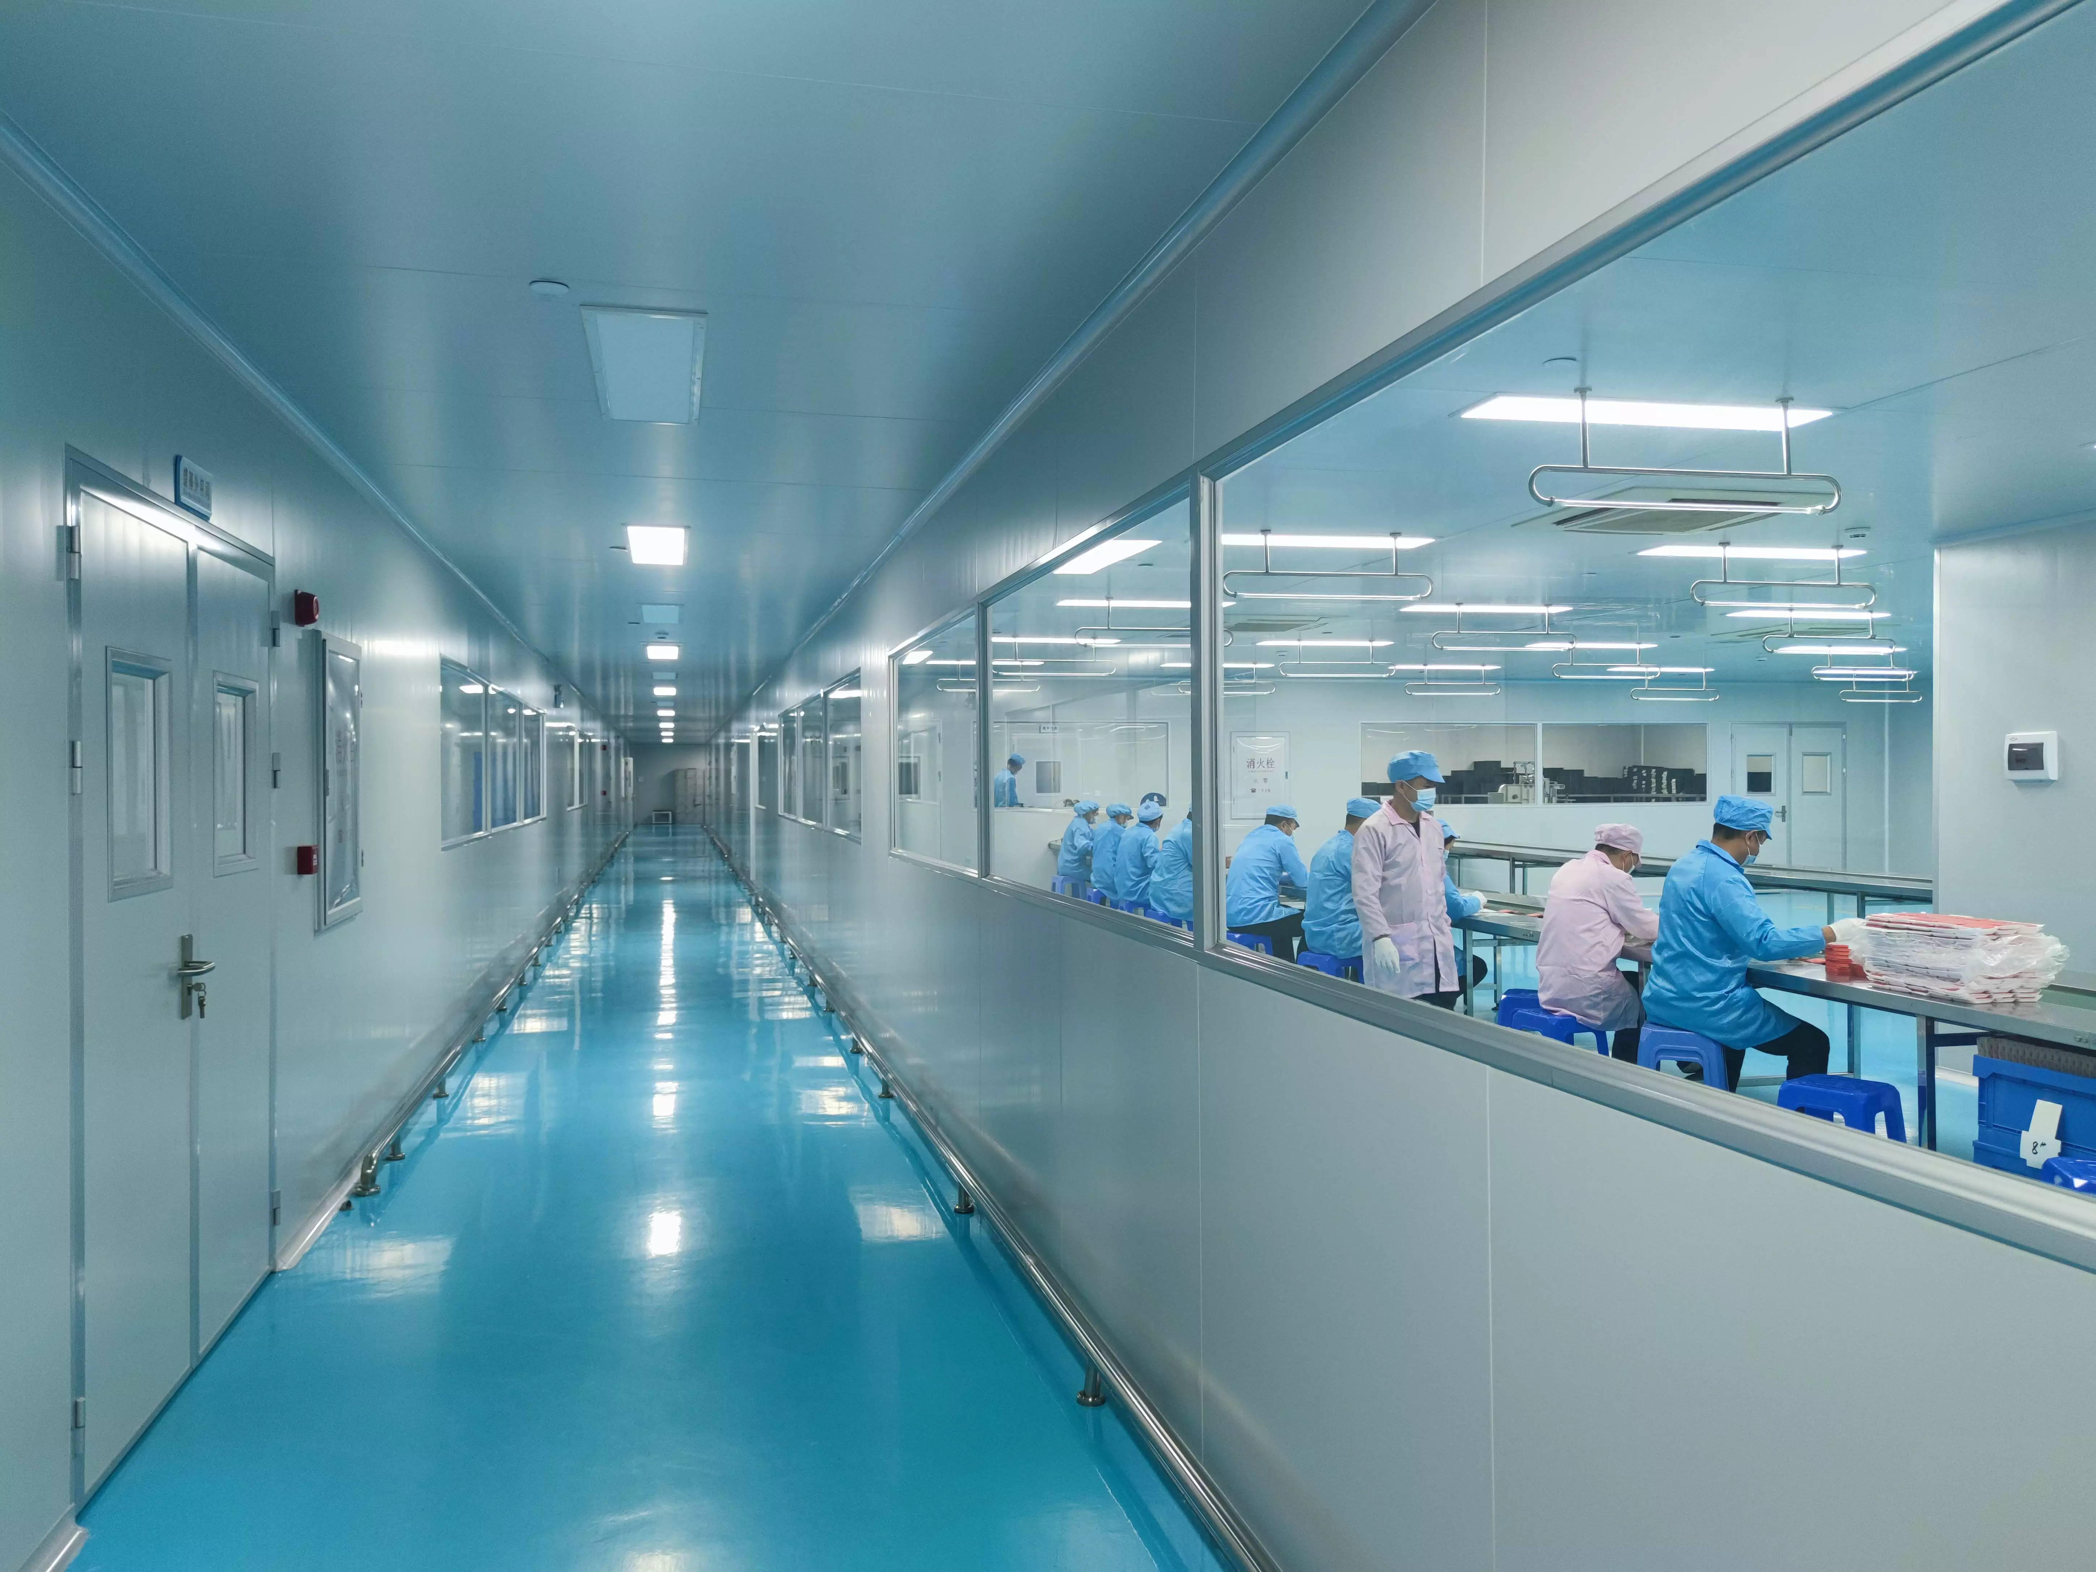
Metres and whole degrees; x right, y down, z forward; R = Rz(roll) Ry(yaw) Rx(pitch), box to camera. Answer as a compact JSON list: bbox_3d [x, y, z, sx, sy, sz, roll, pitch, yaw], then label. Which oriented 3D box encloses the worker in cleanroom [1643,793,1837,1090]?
[{"bbox_3d":[2.582,0.727,5.372,0.740,1.386,0.500,0,0,0],"label":"worker in cleanroom"}]

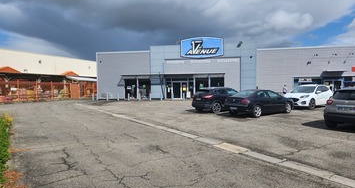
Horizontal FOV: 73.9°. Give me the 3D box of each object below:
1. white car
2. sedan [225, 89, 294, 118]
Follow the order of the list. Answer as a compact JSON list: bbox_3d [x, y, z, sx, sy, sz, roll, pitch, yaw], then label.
[{"bbox_3d":[9.880,0.160,17.675,4.620,1.670,1.883,-2,2,-36],"label":"white car"},{"bbox_3d":[4.911,0.470,13.826,4.676,1.445,1.811,-2,2,-33],"label":"sedan"}]

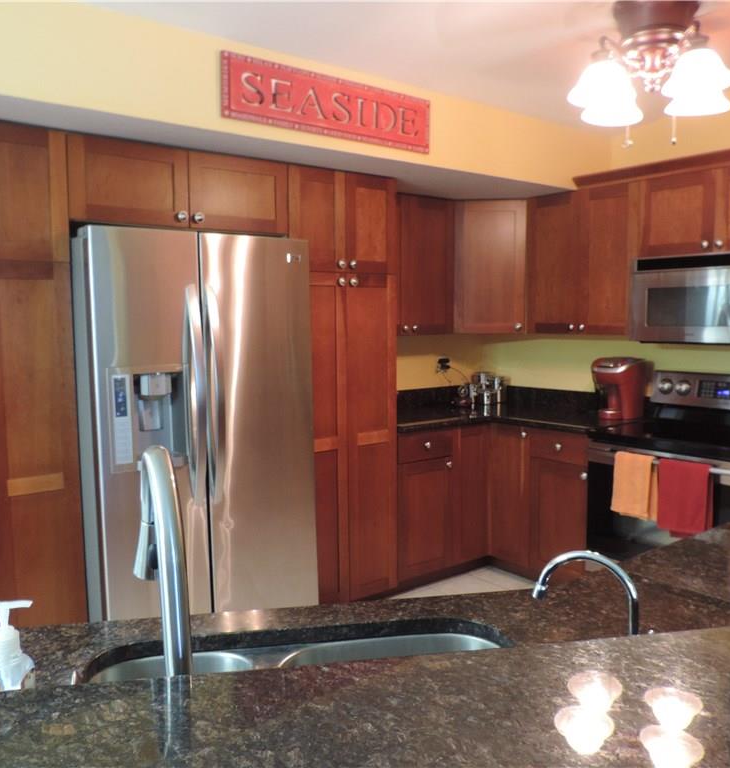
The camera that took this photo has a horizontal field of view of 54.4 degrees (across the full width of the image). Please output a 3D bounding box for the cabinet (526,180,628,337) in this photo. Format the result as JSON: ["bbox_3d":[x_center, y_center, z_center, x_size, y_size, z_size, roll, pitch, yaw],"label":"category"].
[{"bbox_3d":[1.259,-0.662,3.933,0.325,0.764,0.659,-5,7,-38],"label":"cabinet"}]

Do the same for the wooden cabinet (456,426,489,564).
[{"bbox_3d":[0.424,0.594,4.146,0.256,0.783,0.580,-4,6,-36],"label":"wooden cabinet"}]

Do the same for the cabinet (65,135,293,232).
[{"bbox_3d":[-0.879,-0.795,3.077,0.914,0.306,0.590,-4,6,-36],"label":"cabinet"}]

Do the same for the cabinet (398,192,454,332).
[{"bbox_3d":[0.145,-0.661,4.052,0.691,0.764,0.331,-5,7,-38],"label":"cabinet"}]

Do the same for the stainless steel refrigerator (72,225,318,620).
[{"bbox_3d":[-0.794,0.294,3.080,0.907,1.785,0.800,-5,7,-38],"label":"stainless steel refrigerator"}]

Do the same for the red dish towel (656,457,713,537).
[{"bbox_3d":[1.359,0.486,3.027,0.058,0.321,0.237,-5,7,-38],"label":"red dish towel"}]

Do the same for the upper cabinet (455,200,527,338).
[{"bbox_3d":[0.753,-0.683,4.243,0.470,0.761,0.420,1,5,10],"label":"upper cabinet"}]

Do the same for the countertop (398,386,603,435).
[{"bbox_3d":[0.680,0.153,3.903,1.240,0.139,1.260,-4,6,-36],"label":"countertop"}]

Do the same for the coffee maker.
[{"bbox_3d":[1.355,0.029,3.753,0.270,0.330,0.205,-4,6,-36],"label":"coffee maker"}]

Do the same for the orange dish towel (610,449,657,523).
[{"bbox_3d":[1.214,0.454,3.210,0.058,0.285,0.203,-5,7,-38],"label":"orange dish towel"}]

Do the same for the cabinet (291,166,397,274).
[{"bbox_3d":[-0.279,-0.764,3.525,0.608,0.453,0.628,-5,7,-38],"label":"cabinet"}]

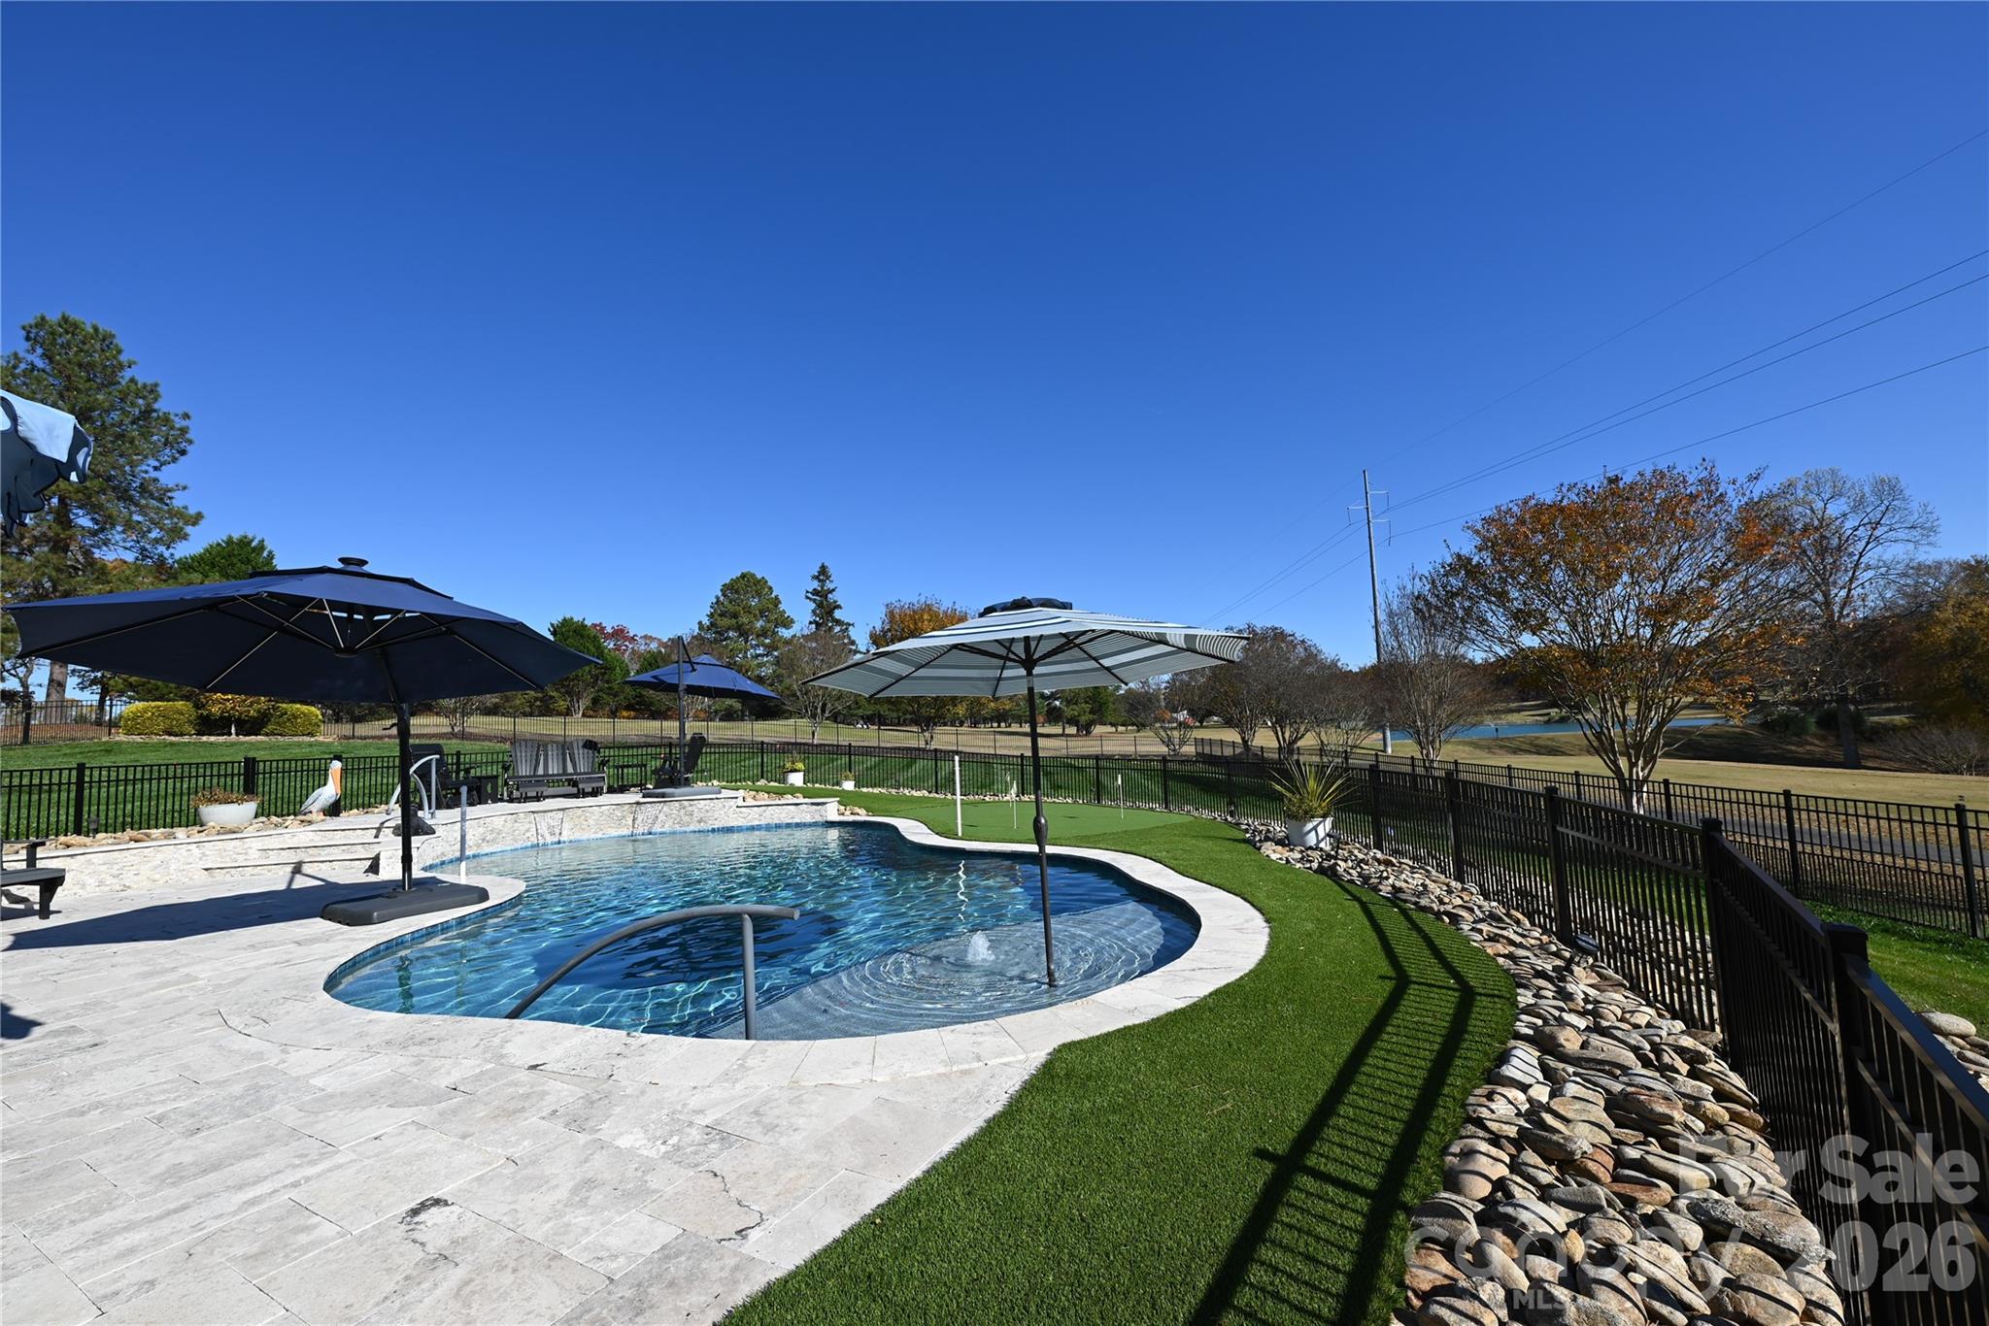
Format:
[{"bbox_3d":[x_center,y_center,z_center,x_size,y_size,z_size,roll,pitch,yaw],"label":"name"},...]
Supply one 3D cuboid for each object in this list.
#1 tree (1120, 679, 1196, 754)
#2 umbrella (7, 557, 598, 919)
[{"bbox_3d":[8.166,2.650,38.666,3.800,3.910,3.800,-2,-5,0],"label":"tree"},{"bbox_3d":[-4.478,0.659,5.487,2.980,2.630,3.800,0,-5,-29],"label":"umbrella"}]

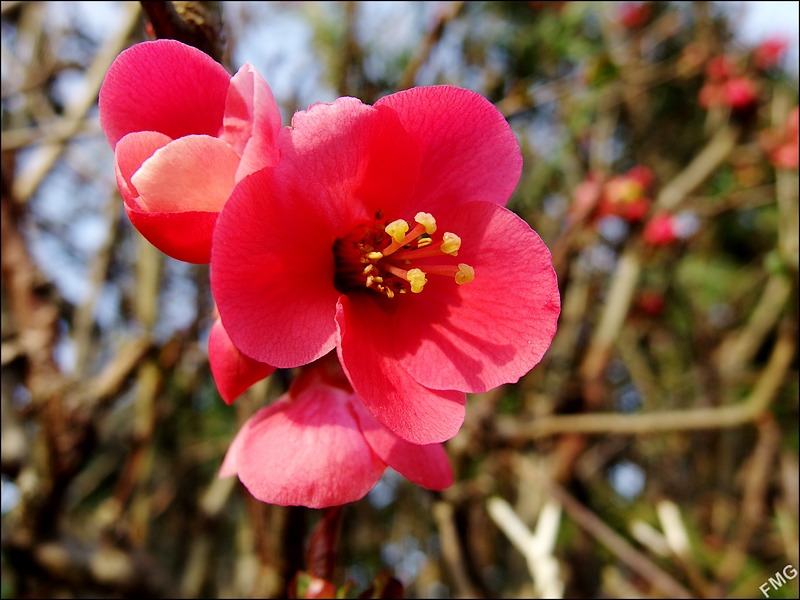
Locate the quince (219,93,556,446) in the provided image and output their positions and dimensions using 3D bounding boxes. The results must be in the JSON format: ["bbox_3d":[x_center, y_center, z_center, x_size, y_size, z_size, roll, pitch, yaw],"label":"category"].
[{"bbox_3d":[-0.004,-0.004,0.081,0.042,0.042,0.020,0,-3,-24],"label":"quince"}]

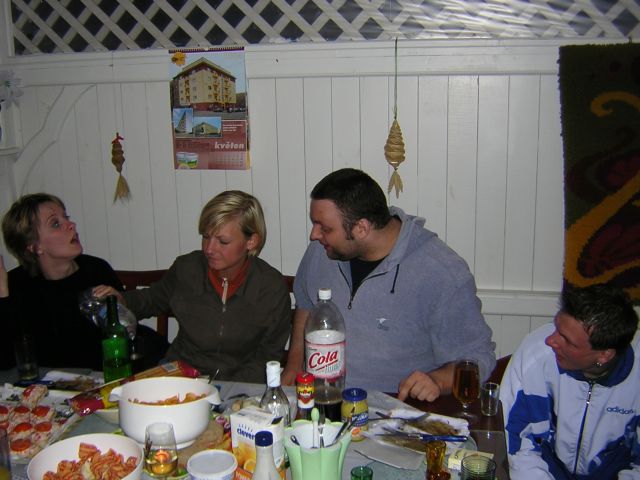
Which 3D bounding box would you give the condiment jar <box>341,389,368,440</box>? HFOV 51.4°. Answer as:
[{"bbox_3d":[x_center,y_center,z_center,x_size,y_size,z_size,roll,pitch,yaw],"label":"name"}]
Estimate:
[{"bbox_3d":[0.085,0.435,1.655,0.067,0.100,0.067,-1,12,0],"label":"condiment jar"}]

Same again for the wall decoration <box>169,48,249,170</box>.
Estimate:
[{"bbox_3d":[-0.423,-0.499,2.547,0.314,0.467,0.015,1,12,12],"label":"wall decoration"}]

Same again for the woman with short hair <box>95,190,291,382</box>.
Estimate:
[{"bbox_3d":[-0.361,0.487,2.216,0.600,1.270,0.680,1,12,12],"label":"woman with short hair"}]

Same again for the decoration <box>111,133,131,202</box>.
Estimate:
[{"bbox_3d":[-0.792,-0.288,2.643,0.085,0.280,0.055,1,12,12],"label":"decoration"}]

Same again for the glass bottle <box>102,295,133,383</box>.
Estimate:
[{"bbox_3d":[-0.577,0.302,1.876,0.075,0.298,0.075,-5,12,-18],"label":"glass bottle"}]

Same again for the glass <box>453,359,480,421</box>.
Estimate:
[{"bbox_3d":[0.385,0.388,1.736,0.070,0.150,0.070,2,12,13],"label":"glass"}]

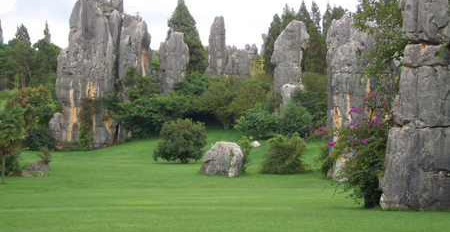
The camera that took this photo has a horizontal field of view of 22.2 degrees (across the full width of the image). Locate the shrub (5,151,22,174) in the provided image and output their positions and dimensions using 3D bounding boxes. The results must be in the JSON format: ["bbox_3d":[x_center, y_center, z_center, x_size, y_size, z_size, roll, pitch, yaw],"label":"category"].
[{"bbox_3d":[-7.816,1.725,42.000,0.771,0.844,0.732,0,0,0],"label":"shrub"}]

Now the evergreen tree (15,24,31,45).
[{"bbox_3d":[-18.576,-5.779,105.000,1.651,5.412,1.651,0,0,0],"label":"evergreen tree"}]

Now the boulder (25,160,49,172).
[{"bbox_3d":[-7.044,1.860,43.000,0.977,0.526,0.750,0,0,0],"label":"boulder"}]

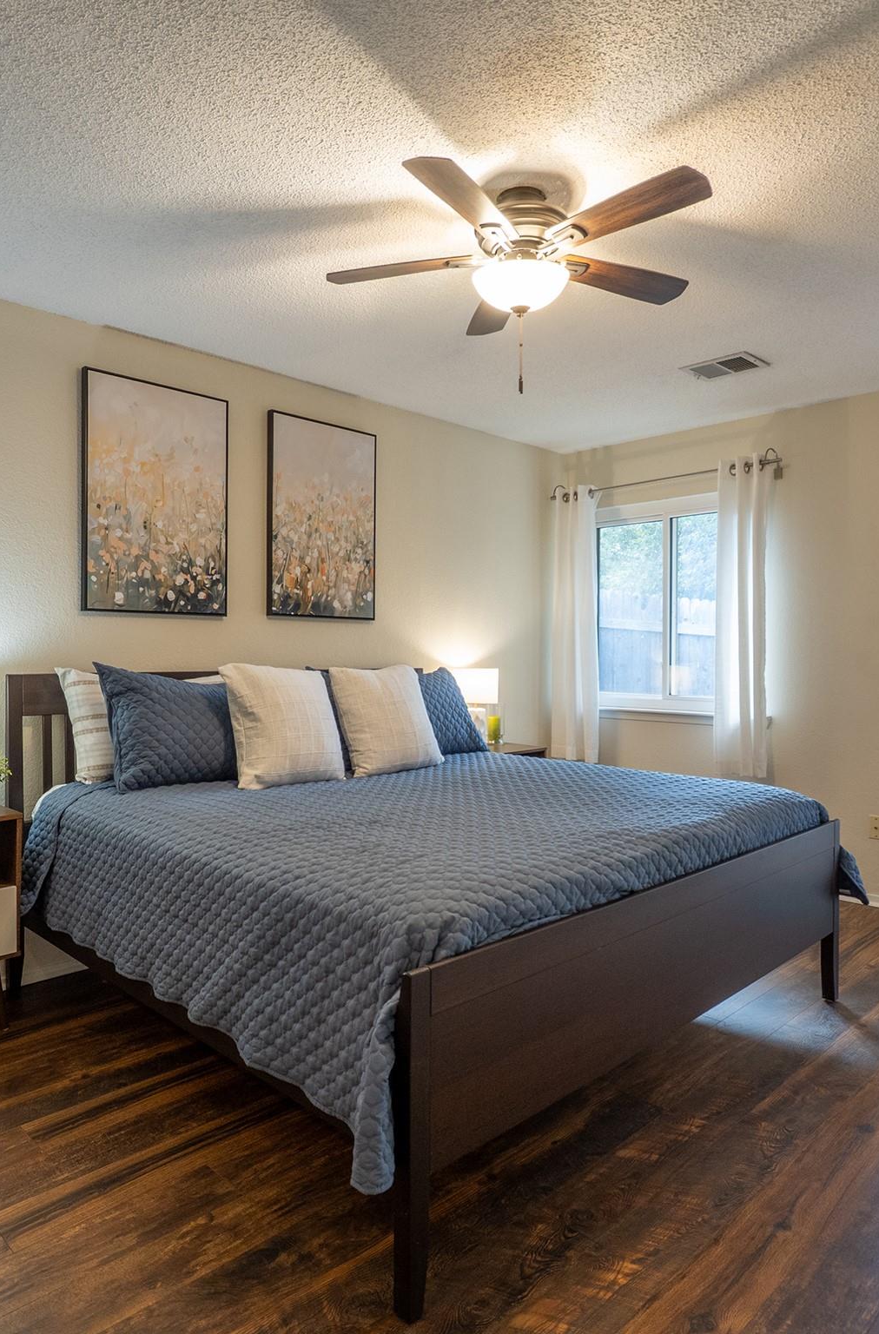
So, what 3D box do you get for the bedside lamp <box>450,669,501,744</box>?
[{"bbox_3d":[0.197,0.229,4.406,0.269,0.435,0.269,0,0,-44],"label":"bedside lamp"}]

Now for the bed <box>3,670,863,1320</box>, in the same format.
[{"bbox_3d":[-0.073,0.599,2.899,2.032,1.138,2.091,0,0,-44],"label":"bed"}]

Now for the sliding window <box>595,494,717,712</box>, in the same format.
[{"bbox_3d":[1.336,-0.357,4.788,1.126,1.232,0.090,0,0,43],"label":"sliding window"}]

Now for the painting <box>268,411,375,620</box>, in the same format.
[{"bbox_3d":[-0.545,-0.684,3.881,0.602,0.918,0.042,0,0,-44],"label":"painting"}]

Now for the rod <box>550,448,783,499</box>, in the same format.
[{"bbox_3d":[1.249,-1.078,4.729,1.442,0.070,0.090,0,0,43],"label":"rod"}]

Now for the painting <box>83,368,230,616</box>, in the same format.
[{"bbox_3d":[-1.130,-0.668,3.316,0.595,0.916,0.042,0,0,-44],"label":"painting"}]

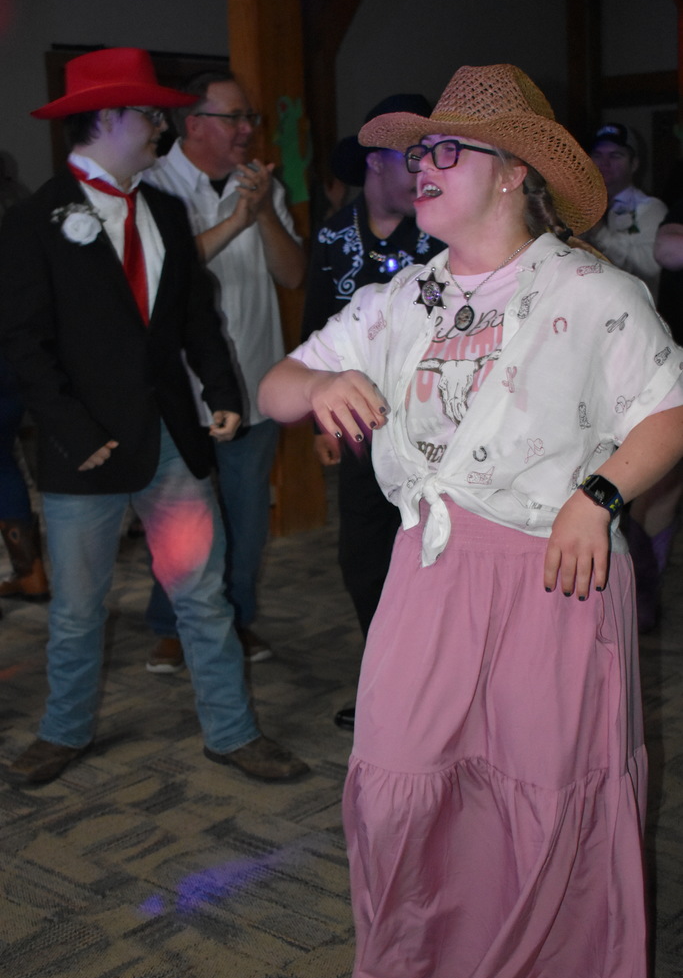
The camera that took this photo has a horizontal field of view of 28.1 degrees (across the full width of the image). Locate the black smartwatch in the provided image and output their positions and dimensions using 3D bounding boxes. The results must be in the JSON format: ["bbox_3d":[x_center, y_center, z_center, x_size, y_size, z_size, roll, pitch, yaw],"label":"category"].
[{"bbox_3d":[0.416,0.011,2.170,0.068,0.040,0.056,39,-10,23],"label":"black smartwatch"}]

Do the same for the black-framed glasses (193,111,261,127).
[{"bbox_3d":[-0.317,-1.028,3.800,0.145,0.046,0.142,11,15,23],"label":"black-framed glasses"}]

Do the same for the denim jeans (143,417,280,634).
[{"bbox_3d":[-0.384,0.025,4.100,0.380,0.870,0.300,-8,12,-27],"label":"denim jeans"}]

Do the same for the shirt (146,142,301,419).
[{"bbox_3d":[-0.341,-0.593,3.880,0.500,0.800,0.350,-12,17,-39],"label":"shirt"}]

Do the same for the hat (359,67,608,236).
[{"bbox_3d":[0.229,-0.541,2.060,0.395,0.175,0.340,15,-9,-31],"label":"hat"}]

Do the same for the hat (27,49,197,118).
[{"bbox_3d":[-0.521,-0.922,3.100,0.380,0.142,0.310,1,14,19],"label":"hat"}]

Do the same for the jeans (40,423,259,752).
[{"bbox_3d":[-0.506,0.195,3.398,0.480,0.880,0.350,-6,12,-20],"label":"jeans"}]

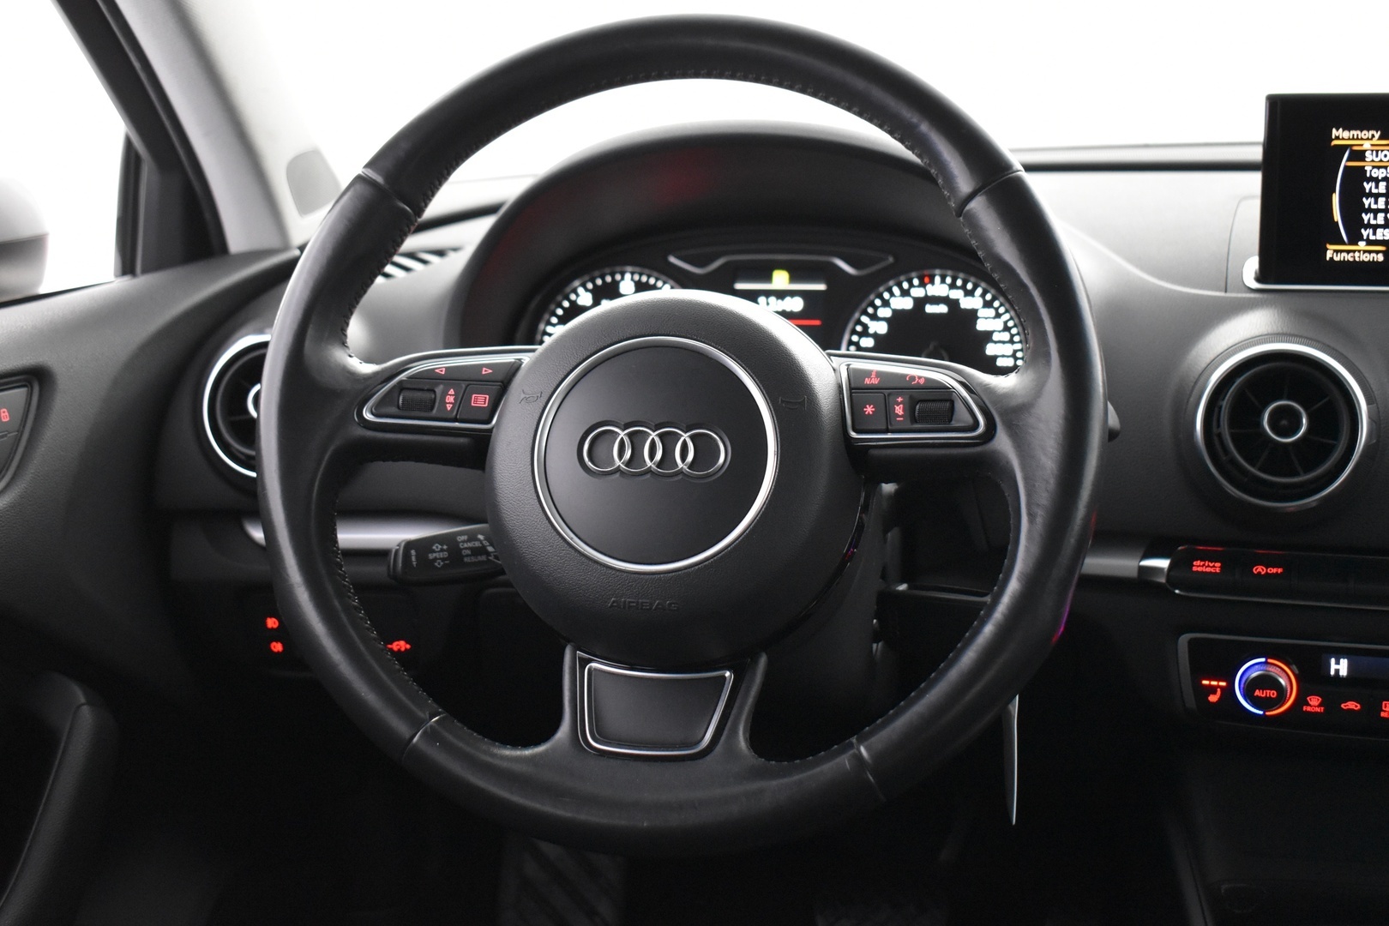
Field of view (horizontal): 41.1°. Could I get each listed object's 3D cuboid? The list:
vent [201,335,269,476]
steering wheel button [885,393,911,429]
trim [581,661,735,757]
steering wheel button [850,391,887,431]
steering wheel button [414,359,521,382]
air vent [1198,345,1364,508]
[{"bbox_3d":[-0.247,-0.033,1.092,0.084,0.084,0.030,2,1,14],"label":"vent"},{"bbox_3d":[0.087,-0.022,0.781,0.011,0.015,0.006,-1,-18,22],"label":"steering wheel button"},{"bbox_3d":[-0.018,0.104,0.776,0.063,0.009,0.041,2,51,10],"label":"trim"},{"bbox_3d":[0.075,-0.021,0.786,0.016,0.018,0.006,-1,-18,22],"label":"steering wheel button"},{"bbox_3d":[-0.102,-0.041,0.821,0.046,0.011,0.006,4,-17,-1],"label":"steering wheel button"},{"bbox_3d":[0.305,-0.020,0.966,0.084,0.084,0.030,3,1,16],"label":"air vent"}]

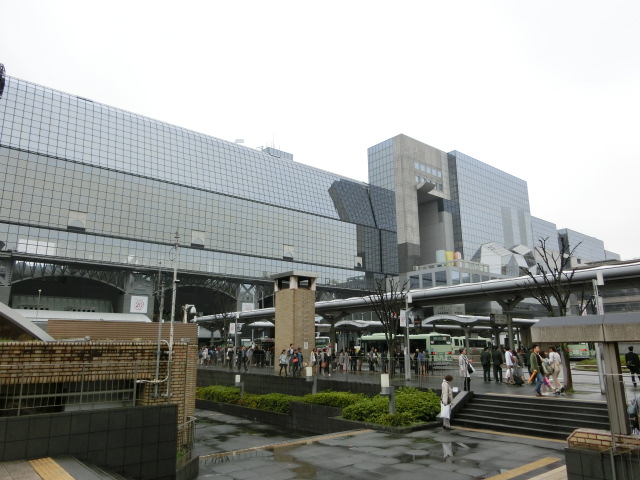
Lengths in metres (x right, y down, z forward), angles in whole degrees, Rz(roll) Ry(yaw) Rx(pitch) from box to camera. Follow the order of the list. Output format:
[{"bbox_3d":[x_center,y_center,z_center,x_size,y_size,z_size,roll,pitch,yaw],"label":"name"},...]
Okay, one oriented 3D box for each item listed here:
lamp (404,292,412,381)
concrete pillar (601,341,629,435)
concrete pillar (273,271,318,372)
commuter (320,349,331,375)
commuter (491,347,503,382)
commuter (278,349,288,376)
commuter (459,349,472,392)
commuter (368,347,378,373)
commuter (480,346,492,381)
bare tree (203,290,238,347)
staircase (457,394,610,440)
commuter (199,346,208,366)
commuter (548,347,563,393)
[{"bbox_3d":[4.634,5.102,24.334,0.420,4.500,0.320,-2,-13,5],"label":"lamp"},{"bbox_3d":[4.755,2.378,7.400,0.200,1.380,0.200,11,-17,-42],"label":"concrete pillar"},{"bbox_3d":[-1.689,5.809,32.666,2.300,6.950,2.300,11,-18,-42],"label":"concrete pillar"},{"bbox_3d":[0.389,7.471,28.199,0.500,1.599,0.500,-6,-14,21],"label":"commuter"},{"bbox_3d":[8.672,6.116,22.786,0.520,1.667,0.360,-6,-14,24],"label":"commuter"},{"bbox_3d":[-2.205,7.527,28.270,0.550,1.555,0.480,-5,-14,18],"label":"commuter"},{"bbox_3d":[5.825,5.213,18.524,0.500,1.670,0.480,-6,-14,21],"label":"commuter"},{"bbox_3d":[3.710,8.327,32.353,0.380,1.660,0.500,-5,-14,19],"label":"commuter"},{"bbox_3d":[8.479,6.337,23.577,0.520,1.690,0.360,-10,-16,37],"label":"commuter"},{"bbox_3d":[-9.115,8.158,42.771,3.200,6.800,3.200,-3,-13,12],"label":"bare tree"},{"bbox_3d":[6.981,5.580,14.670,1.900,0.830,5.200,11,-17,-42],"label":"staircase"},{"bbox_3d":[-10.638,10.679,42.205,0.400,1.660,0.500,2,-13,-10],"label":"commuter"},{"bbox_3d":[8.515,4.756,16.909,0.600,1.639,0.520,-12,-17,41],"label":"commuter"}]

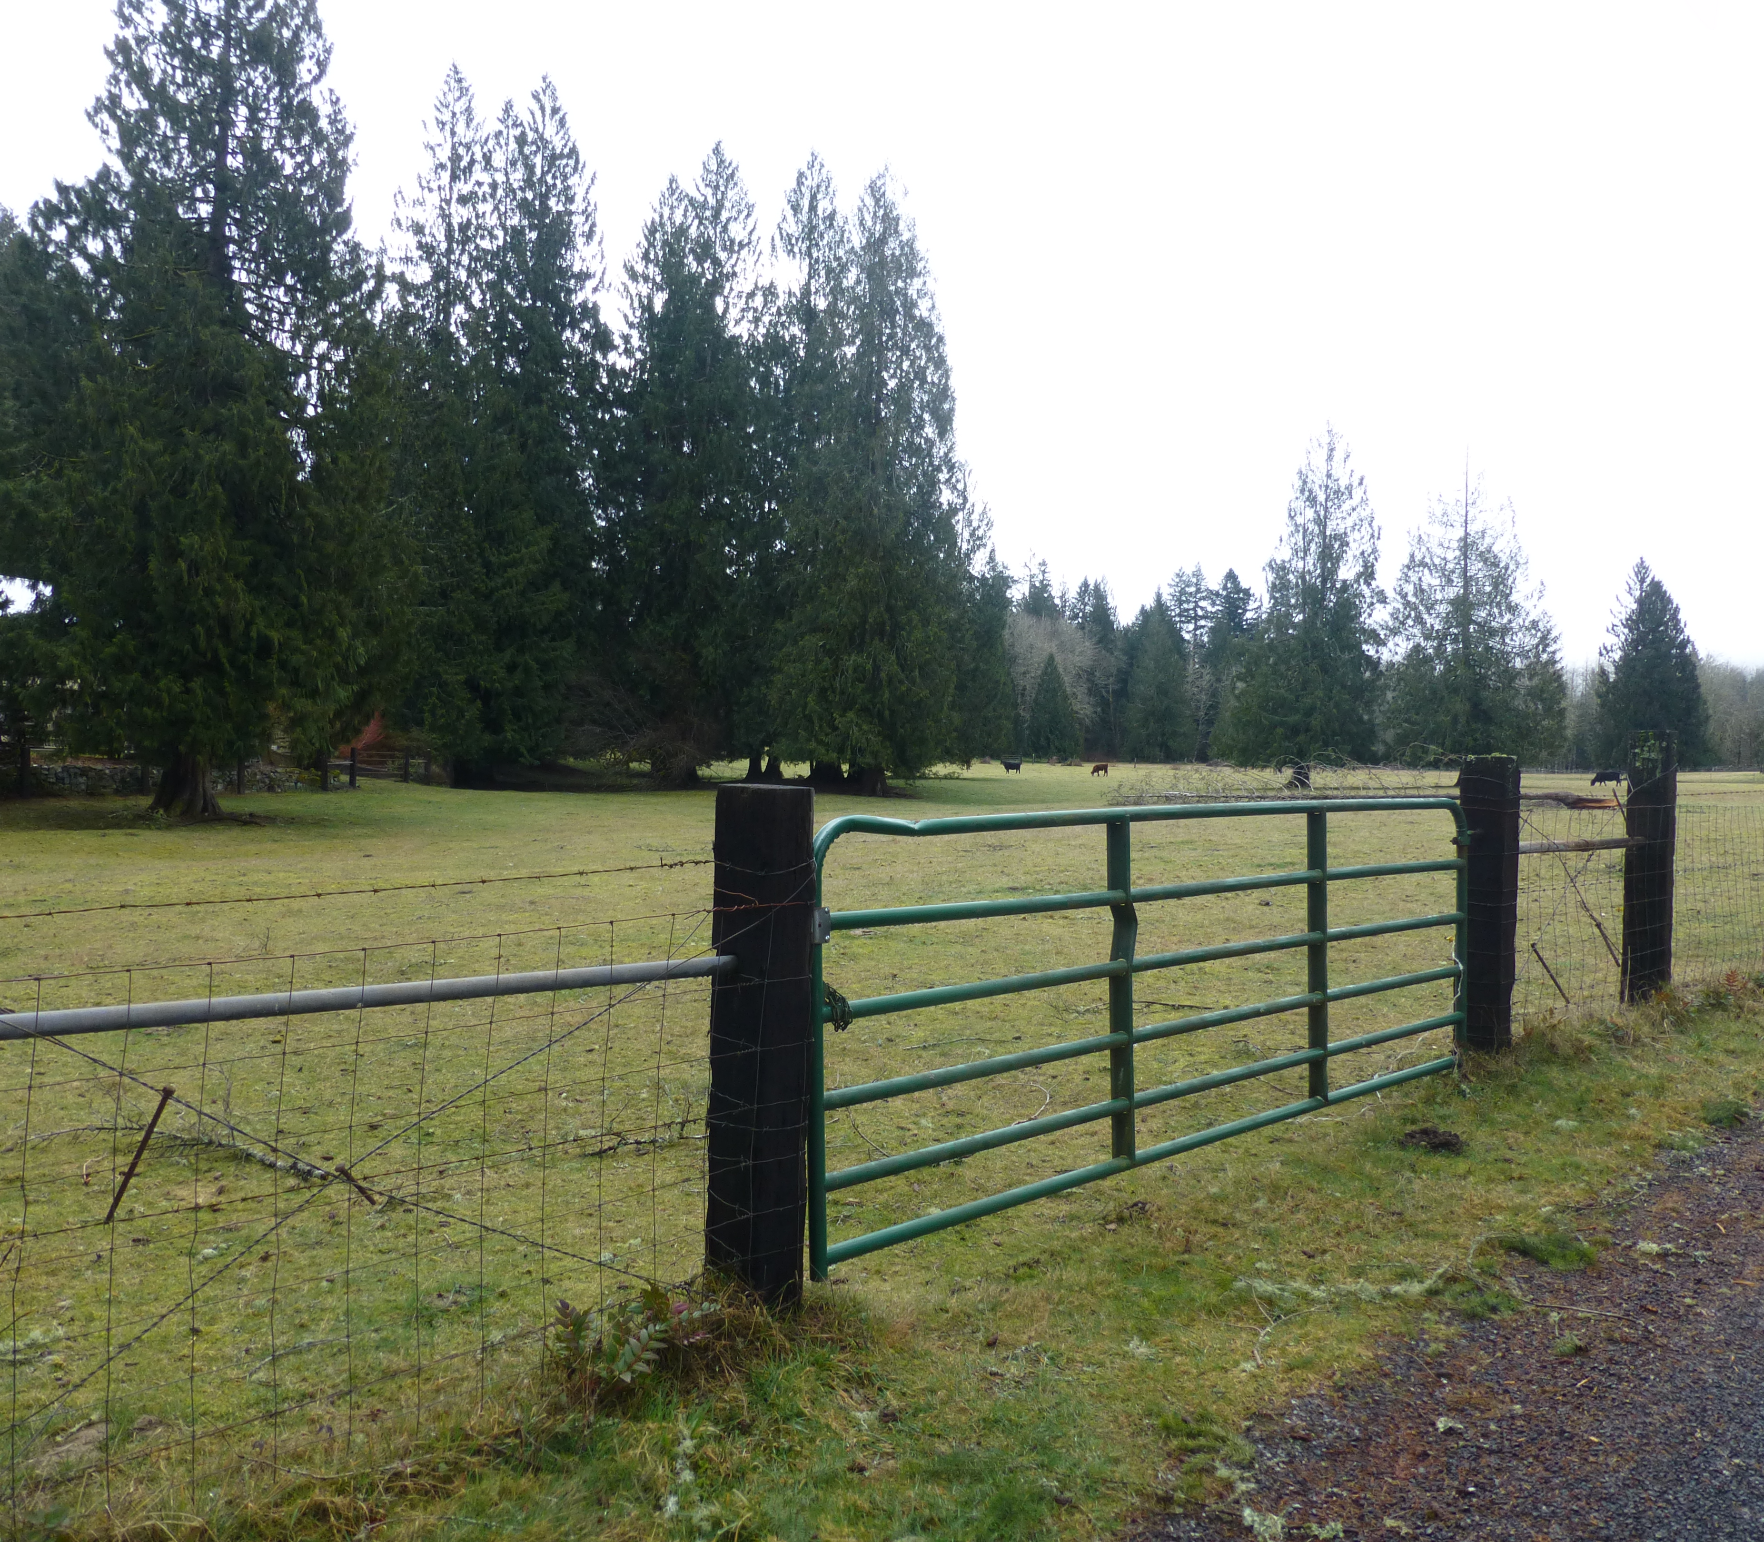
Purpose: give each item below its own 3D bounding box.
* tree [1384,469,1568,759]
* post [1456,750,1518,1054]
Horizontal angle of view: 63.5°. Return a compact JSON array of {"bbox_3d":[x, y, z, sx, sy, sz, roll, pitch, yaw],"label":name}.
[{"bbox_3d":[38.818,-9.638,94.000,11.863,20.865,11.269,1,1,0],"label":"tree"},{"bbox_3d":[2.969,0.645,6.980,0.180,1.430,0.230,0,1,-44],"label":"post"}]

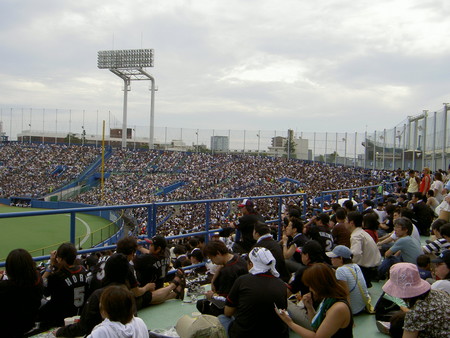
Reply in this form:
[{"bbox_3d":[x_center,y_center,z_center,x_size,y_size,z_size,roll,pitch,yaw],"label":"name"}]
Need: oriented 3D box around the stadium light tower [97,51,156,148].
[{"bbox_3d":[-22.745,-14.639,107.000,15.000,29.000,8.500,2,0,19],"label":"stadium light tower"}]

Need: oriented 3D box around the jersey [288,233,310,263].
[{"bbox_3d":[1.117,1.198,6.500,0.300,0.540,0.430,2,0,25],"label":"jersey"}]

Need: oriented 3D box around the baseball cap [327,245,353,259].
[{"bbox_3d":[1.191,0.861,4.600,0.270,0.130,0.180,2,0,21],"label":"baseball cap"}]

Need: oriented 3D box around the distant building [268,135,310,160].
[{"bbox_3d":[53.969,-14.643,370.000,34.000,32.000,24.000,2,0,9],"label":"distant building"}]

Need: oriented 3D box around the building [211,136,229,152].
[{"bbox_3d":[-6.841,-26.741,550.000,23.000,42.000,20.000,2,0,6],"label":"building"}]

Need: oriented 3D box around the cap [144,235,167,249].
[{"bbox_3d":[-0.817,0.853,5.200,0.260,0.140,0.180,2,0,7],"label":"cap"}]

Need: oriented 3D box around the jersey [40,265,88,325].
[{"bbox_3d":[-1.587,1.249,4.400,0.300,0.590,0.450,2,0,41],"label":"jersey"}]

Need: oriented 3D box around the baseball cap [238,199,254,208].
[{"bbox_3d":[0.340,0.551,7.000,0.260,0.140,0.180,2,0,12],"label":"baseball cap"}]

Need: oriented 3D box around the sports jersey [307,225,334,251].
[{"bbox_3d":[1.702,1.261,7.800,0.450,0.550,0.300,2,0,-35],"label":"sports jersey"}]

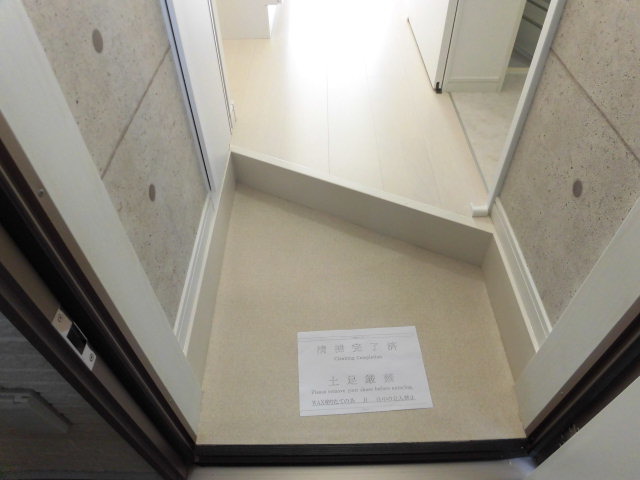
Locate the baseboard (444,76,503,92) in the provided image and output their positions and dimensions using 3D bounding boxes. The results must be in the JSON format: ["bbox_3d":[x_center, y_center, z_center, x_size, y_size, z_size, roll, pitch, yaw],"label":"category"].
[{"bbox_3d":[0.568,-0.576,1.642,0.198,0.061,0.012,-1,47,1],"label":"baseboard"}]

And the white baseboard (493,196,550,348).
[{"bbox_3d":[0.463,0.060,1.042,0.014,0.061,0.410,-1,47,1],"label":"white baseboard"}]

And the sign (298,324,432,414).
[{"bbox_3d":[0.099,0.302,1.049,0.297,0.003,0.210,-3,47,-2],"label":"sign"}]

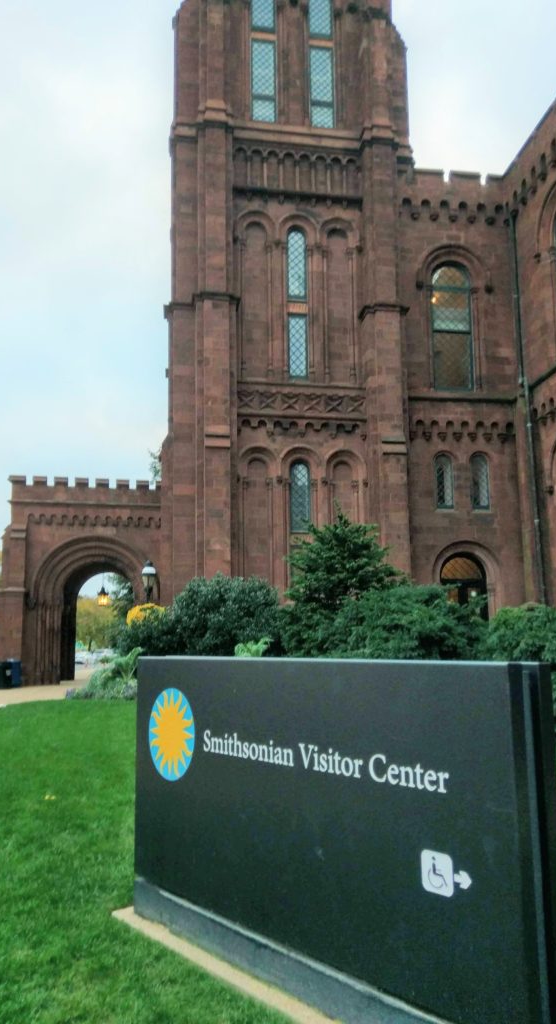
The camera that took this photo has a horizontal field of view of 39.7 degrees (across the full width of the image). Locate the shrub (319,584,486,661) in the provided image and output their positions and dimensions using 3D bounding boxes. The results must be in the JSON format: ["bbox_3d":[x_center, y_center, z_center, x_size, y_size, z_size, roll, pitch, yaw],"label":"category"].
[{"bbox_3d":[2.440,2.801,15.049,3.238,2.681,2.600,-2,-10,9],"label":"shrub"}]

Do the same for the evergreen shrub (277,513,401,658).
[{"bbox_3d":[1.454,2.334,17.806,2.617,4.569,2.600,-1,-10,5],"label":"evergreen shrub"}]

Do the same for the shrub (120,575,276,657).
[{"bbox_3d":[-2.148,3.460,20.806,4.292,3.431,3.000,1,-10,-6],"label":"shrub"}]

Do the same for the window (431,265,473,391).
[{"bbox_3d":[6.312,-6.674,27.821,1.420,4.700,0.350,1,-10,-8],"label":"window"}]

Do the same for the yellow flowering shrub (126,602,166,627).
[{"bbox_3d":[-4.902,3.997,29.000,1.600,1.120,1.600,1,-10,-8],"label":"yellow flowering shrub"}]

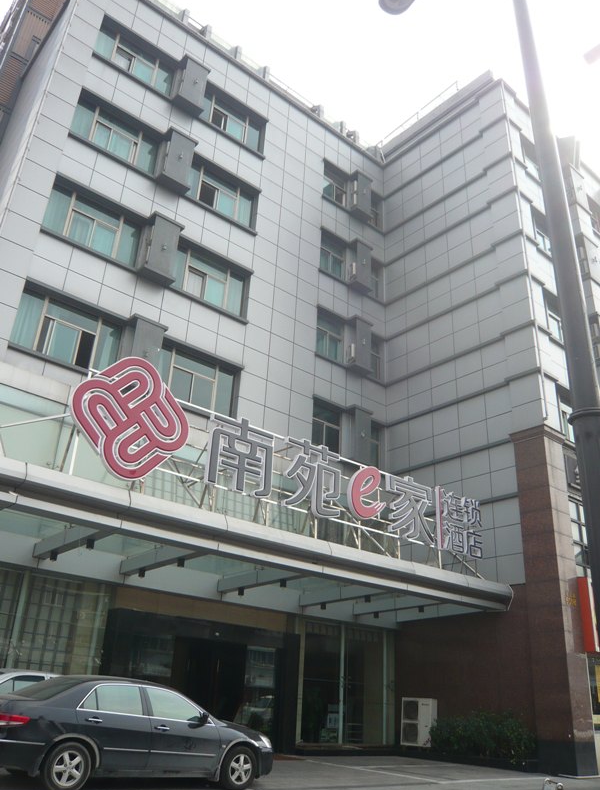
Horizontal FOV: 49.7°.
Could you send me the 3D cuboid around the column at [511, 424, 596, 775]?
[{"bbox_3d":[6.630,5.061,17.180,1.043,8.722,1.106,22,-31,-33],"label":"column"}]

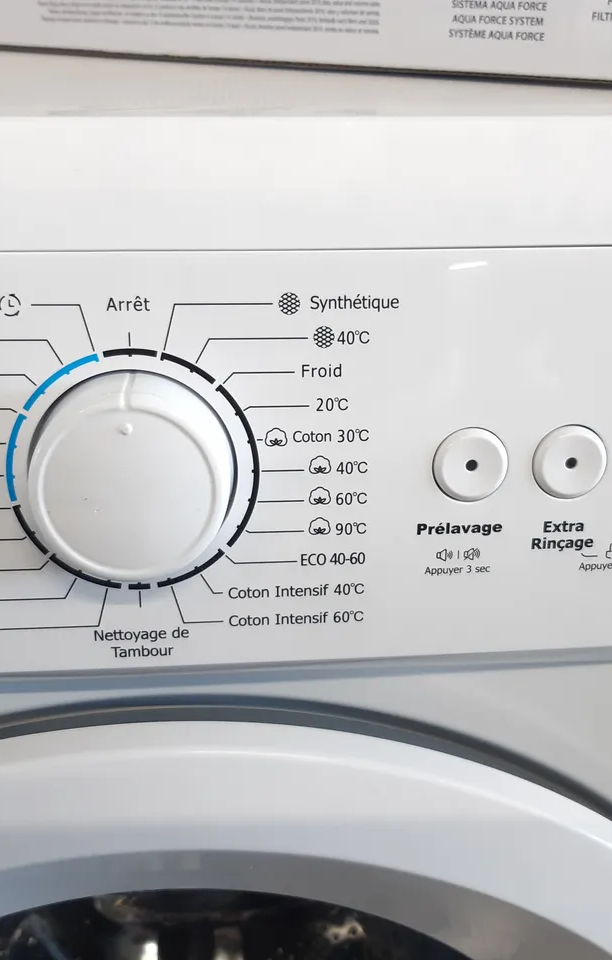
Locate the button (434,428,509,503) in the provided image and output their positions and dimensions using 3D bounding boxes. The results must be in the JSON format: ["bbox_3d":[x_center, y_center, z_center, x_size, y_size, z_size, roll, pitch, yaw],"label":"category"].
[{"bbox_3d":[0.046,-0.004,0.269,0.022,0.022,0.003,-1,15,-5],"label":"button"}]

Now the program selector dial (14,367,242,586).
[{"bbox_3d":[-0.046,0.001,0.252,0.056,0.056,0.021,-1,15,-5],"label":"program selector dial"}]

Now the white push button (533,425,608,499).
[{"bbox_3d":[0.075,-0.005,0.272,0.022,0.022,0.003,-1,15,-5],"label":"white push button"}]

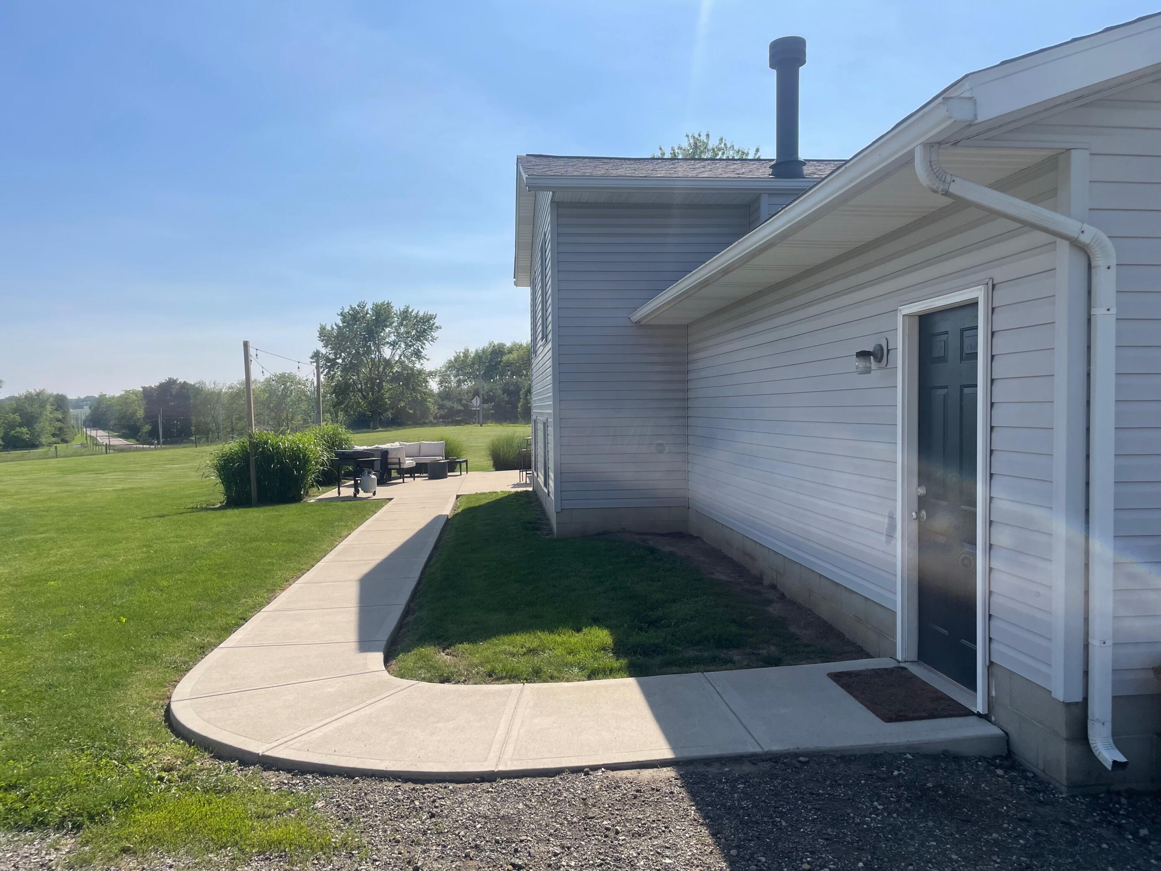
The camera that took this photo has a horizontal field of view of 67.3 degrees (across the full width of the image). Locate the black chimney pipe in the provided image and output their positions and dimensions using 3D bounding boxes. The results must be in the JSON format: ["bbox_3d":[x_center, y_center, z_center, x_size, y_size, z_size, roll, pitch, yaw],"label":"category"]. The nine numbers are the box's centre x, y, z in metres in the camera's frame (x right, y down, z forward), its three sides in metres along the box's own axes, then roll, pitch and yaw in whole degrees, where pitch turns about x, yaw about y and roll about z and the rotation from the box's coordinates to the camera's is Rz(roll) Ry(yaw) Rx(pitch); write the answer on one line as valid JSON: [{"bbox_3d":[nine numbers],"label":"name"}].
[{"bbox_3d":[2.539,-3.977,10.686,0.462,1.740,0.462,-1,2,-6],"label":"black chimney pipe"}]

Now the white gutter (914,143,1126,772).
[{"bbox_3d":[1.769,0.089,3.522,0.875,2.525,0.170,-1,2,-6],"label":"white gutter"}]

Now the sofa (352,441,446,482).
[{"bbox_3d":[-4.248,0.594,20.209,2.000,0.780,2.500,-1,2,-17],"label":"sofa"}]

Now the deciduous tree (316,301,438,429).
[{"bbox_3d":[-18.775,-6.490,80.403,11.200,11.810,11.200,-1,2,-6],"label":"deciduous tree"}]

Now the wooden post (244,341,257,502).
[{"bbox_3d":[-5.675,-0.210,15.020,0.090,2.847,0.090,-2,2,-5],"label":"wooden post"}]

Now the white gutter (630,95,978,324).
[{"bbox_3d":[1.053,-1.330,7.030,0.130,0.105,7.580,-1,2,-6],"label":"white gutter"}]

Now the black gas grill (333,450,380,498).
[{"bbox_3d":[-4.075,0.690,15.957,0.850,0.840,0.480,1,2,38],"label":"black gas grill"}]

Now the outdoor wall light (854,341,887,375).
[{"bbox_3d":[1.783,-0.467,5.367,0.185,0.195,0.125,-1,2,-6],"label":"outdoor wall light"}]

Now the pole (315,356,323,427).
[{"bbox_3d":[-6.188,-0.385,20.795,0.095,2.880,0.095,-2,2,-6],"label":"pole"}]

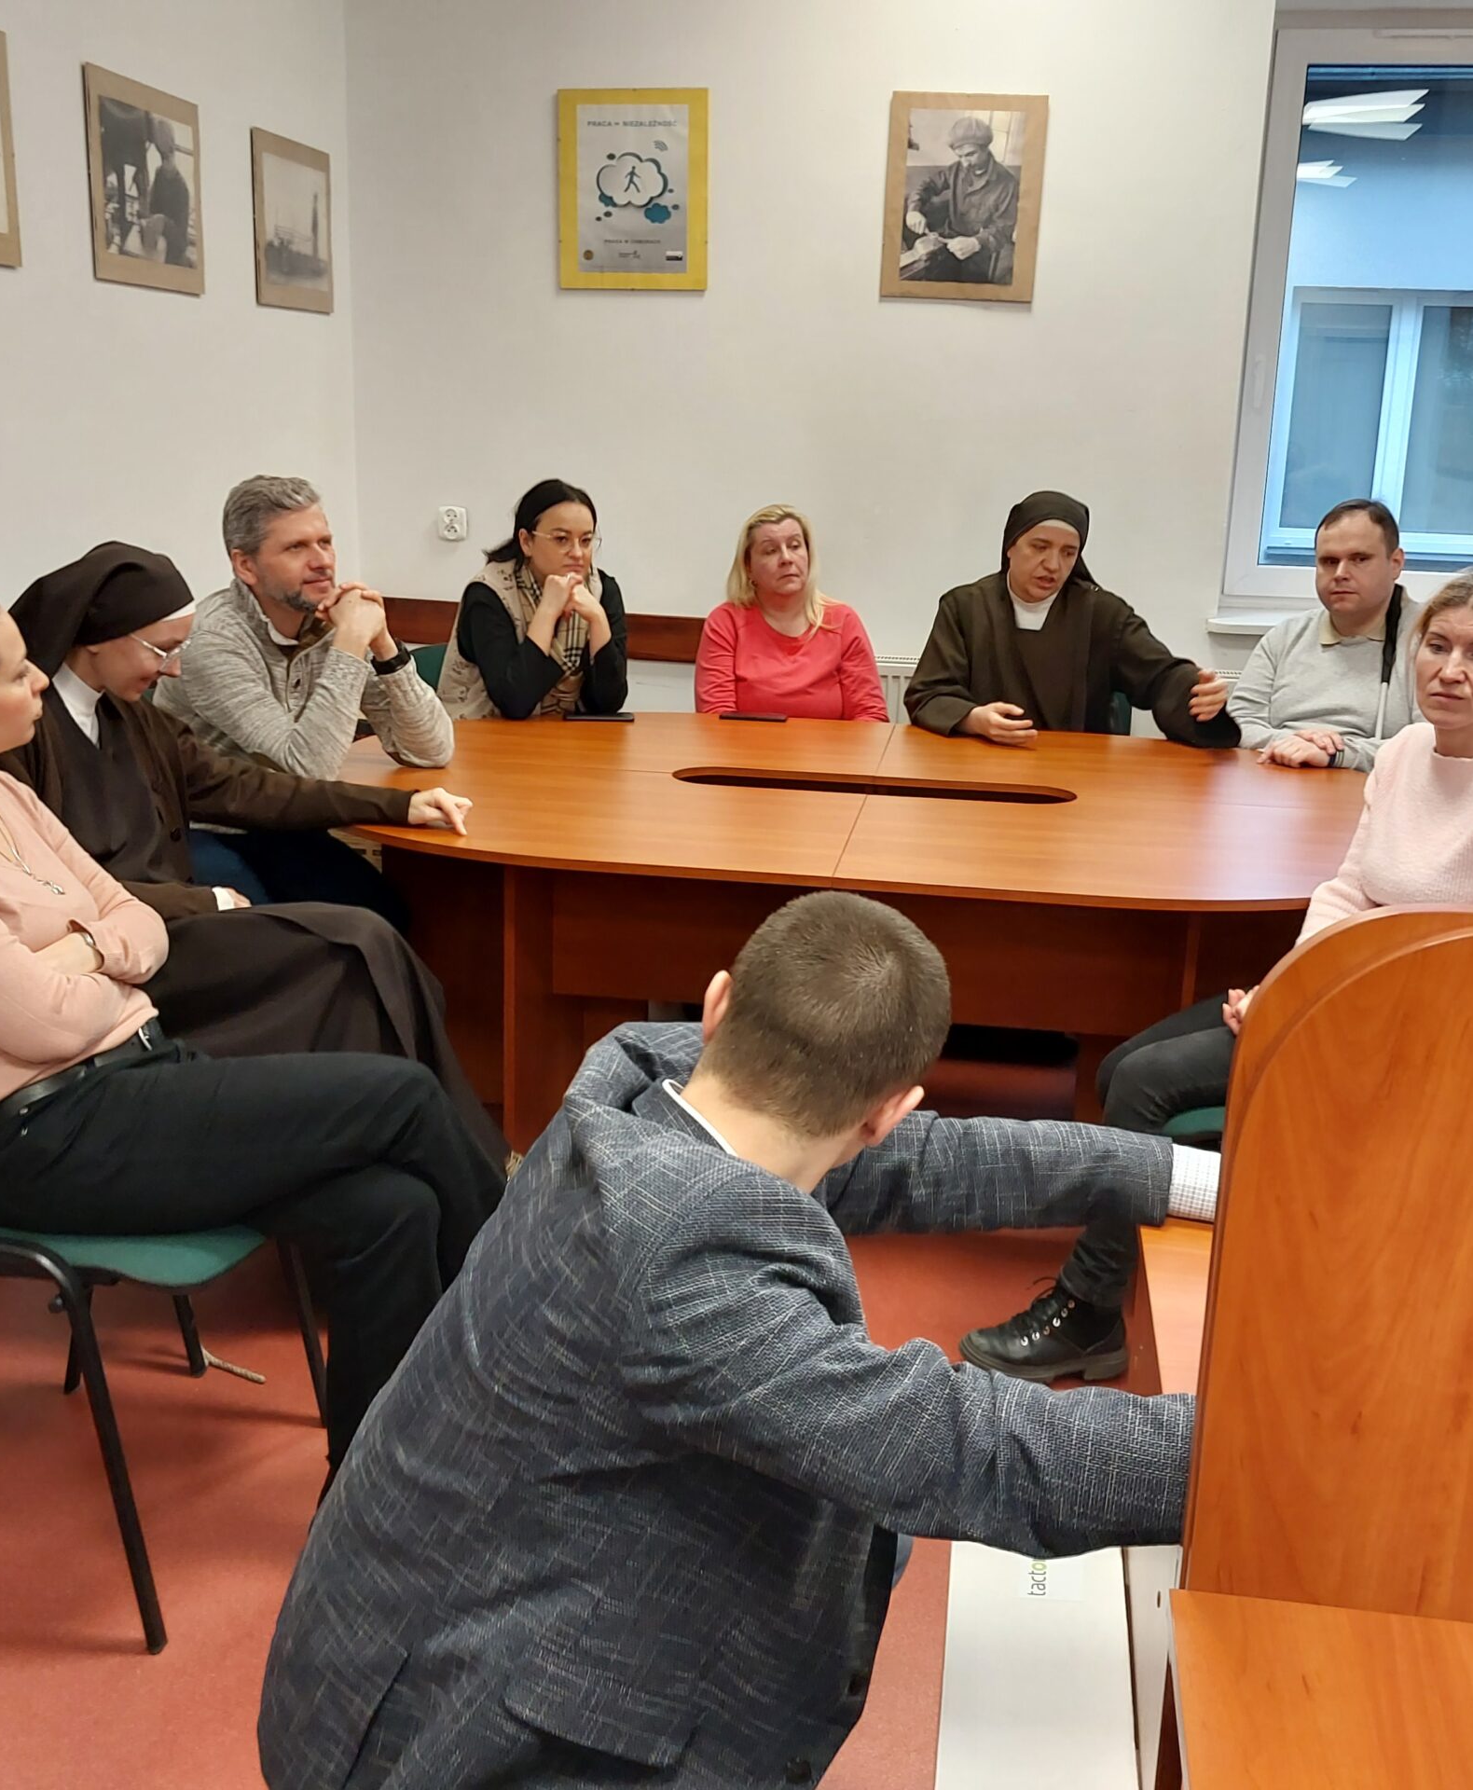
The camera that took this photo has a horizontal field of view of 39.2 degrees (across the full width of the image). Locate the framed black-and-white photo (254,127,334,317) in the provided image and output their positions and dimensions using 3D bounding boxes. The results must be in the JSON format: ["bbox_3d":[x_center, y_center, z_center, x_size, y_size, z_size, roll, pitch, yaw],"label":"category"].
[{"bbox_3d":[-1.075,-1.641,5.082,0.020,0.395,0.515,4,13,8],"label":"framed black-and-white photo"}]

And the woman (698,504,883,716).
[{"bbox_3d":[0.097,-0.298,4.807,0.470,1.190,0.750,3,13,4],"label":"woman"}]

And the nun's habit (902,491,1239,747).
[{"bbox_3d":[0.680,-0.220,4.368,0.660,1.220,0.700,5,13,11],"label":"nun's habit"}]

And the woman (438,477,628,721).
[{"bbox_3d":[-0.435,-0.302,4.674,0.500,1.230,0.750,-1,13,-12],"label":"woman"}]

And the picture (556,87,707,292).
[{"bbox_3d":[-0.272,-1.854,5.445,0.400,0.500,0.020,4,13,11],"label":"picture"}]

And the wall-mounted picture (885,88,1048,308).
[{"bbox_3d":[0.583,-1.788,5.311,0.395,0.505,0.020,4,13,8],"label":"wall-mounted picture"}]

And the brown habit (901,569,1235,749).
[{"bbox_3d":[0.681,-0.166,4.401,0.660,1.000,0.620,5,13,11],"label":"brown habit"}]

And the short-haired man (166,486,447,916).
[{"bbox_3d":[-0.755,-0.127,3.827,0.740,1.260,0.540,11,16,36],"label":"short-haired man"}]

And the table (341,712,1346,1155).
[{"bbox_3d":[0.216,0.179,3.622,2.000,0.750,1.480,4,13,8],"label":"table"}]

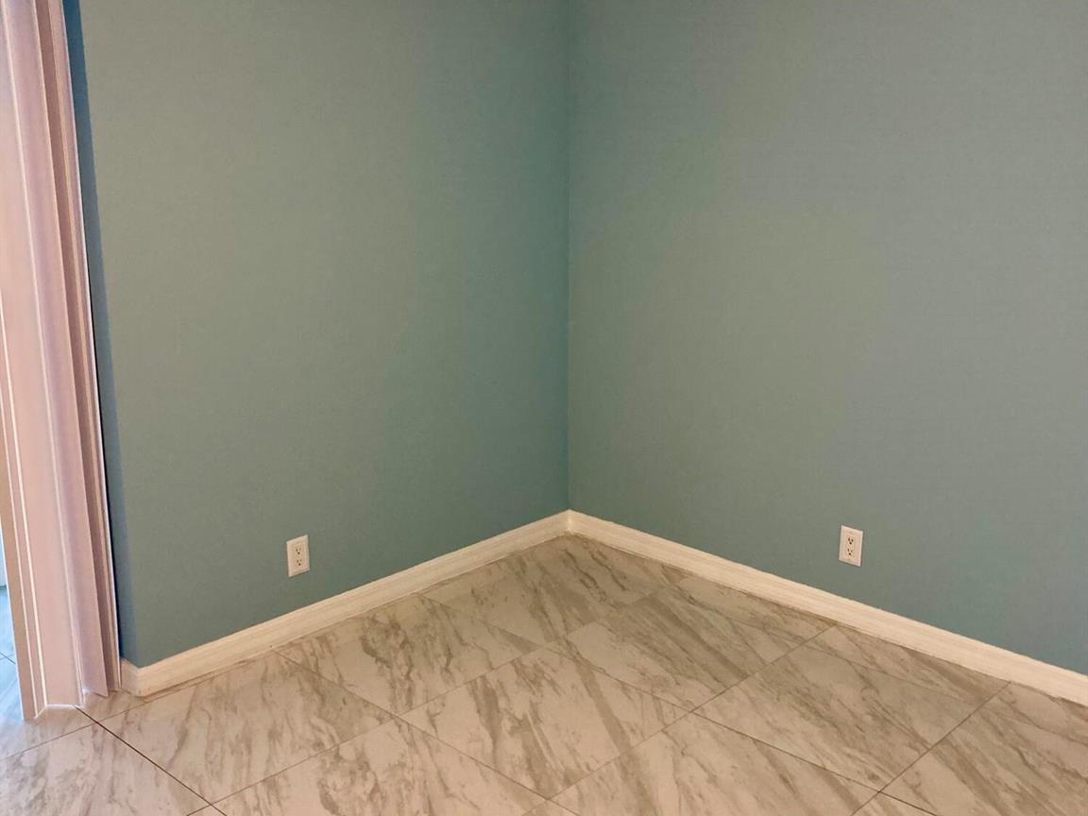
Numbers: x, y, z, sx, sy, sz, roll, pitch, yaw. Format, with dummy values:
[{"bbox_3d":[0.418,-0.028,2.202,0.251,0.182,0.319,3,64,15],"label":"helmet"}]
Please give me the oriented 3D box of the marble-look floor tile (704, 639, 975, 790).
[{"bbox_3d":[0.848,0.882,3.419,0.588,0.010,0.594,13,20,41],"label":"marble-look floor tile"}]

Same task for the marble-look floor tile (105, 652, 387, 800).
[{"bbox_3d":[-0.845,0.895,3.354,0.588,0.010,0.594,13,20,41],"label":"marble-look floor tile"}]

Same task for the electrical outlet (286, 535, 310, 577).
[{"bbox_3d":[-0.795,0.482,3.811,0.009,0.123,0.078,13,20,41],"label":"electrical outlet"}]

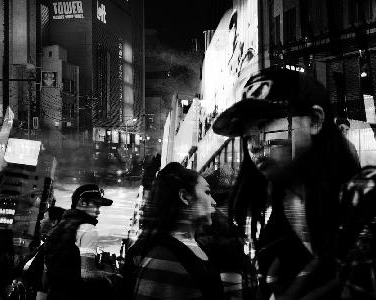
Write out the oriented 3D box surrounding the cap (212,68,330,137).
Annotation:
[{"bbox_3d":[0.178,-0.109,1.420,0.270,0.145,0.180,-2,-6,-43],"label":"cap"}]

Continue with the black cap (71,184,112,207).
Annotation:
[{"bbox_3d":[-0.620,0.302,4.300,0.270,0.150,0.178,1,-2,10],"label":"black cap"}]

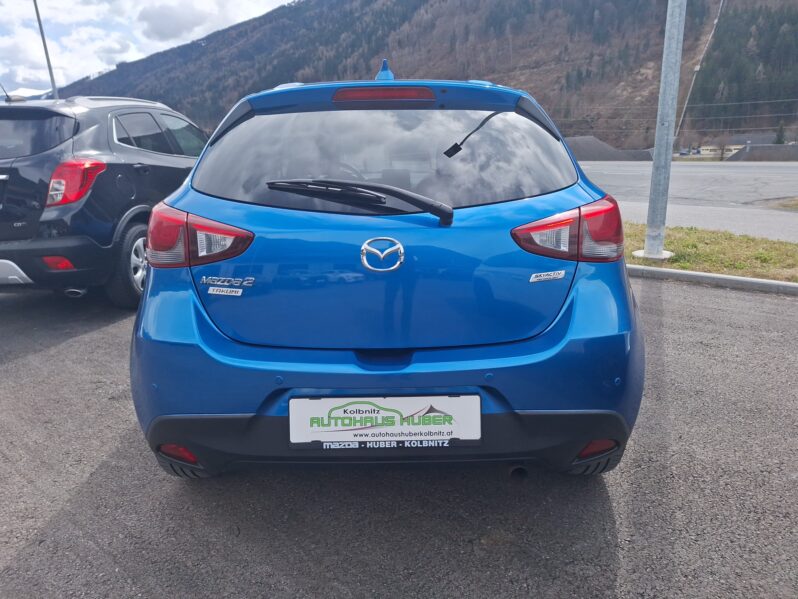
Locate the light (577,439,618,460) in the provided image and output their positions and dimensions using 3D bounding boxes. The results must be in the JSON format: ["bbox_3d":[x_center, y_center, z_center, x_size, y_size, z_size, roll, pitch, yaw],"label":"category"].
[{"bbox_3d":[0.592,0.437,1.566,0.140,0.050,0.035,-6,16,-19],"label":"light"}]

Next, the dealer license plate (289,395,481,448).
[{"bbox_3d":[-0.037,0.331,1.443,0.524,0.148,0.020,-1,16,1],"label":"dealer license plate"}]

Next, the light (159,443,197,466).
[{"bbox_3d":[-0.659,0.455,1.582,0.140,0.050,0.035,5,17,20],"label":"light"}]

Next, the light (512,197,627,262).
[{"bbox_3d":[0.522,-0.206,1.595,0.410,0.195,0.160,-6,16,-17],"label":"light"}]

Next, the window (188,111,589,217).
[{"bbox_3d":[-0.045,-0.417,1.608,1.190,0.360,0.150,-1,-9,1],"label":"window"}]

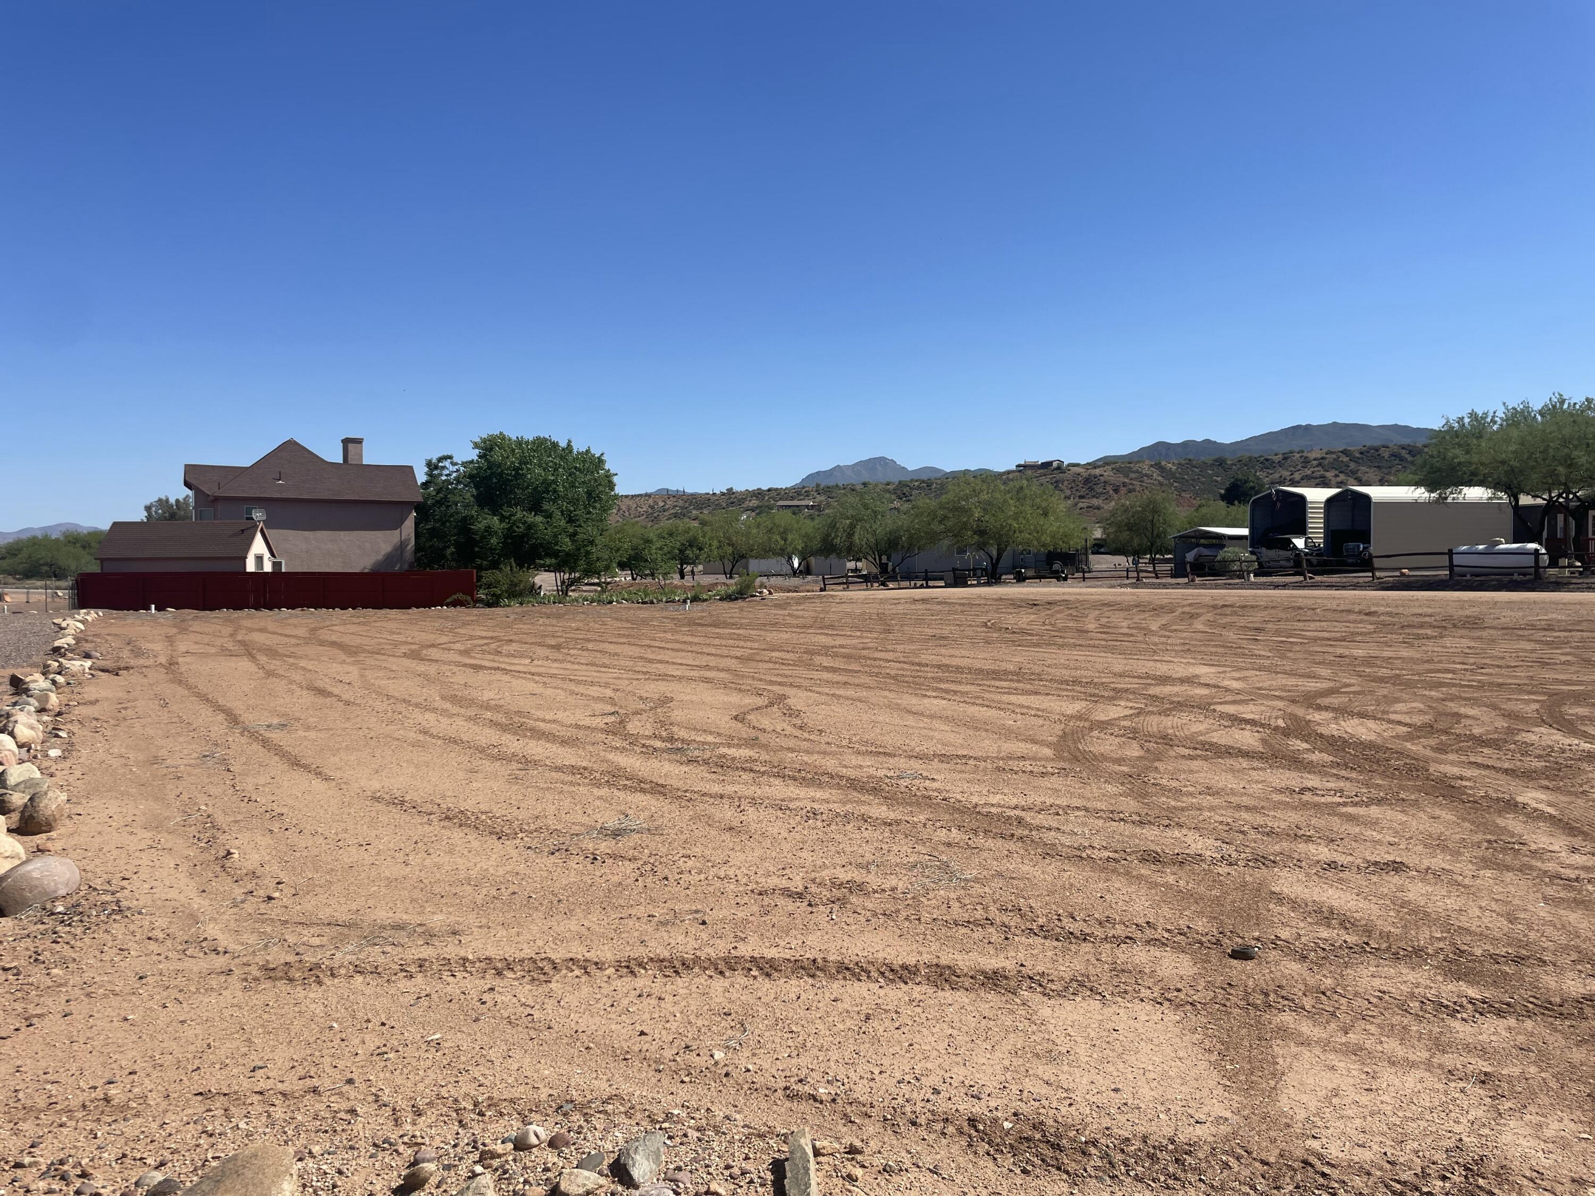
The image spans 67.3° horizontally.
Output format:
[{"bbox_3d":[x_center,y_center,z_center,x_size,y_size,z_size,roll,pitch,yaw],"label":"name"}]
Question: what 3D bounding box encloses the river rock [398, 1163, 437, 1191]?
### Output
[{"bbox_3d":[-0.966,1.482,3.060,0.092,0.056,0.070,-1,1,-20],"label":"river rock"}]

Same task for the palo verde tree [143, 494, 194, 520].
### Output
[{"bbox_3d":[-52.676,-5.040,102.000,6.200,7.600,6.000,0,1,0],"label":"palo verde tree"}]

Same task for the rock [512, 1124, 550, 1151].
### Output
[{"bbox_3d":[-0.696,1.405,3.120,0.092,0.052,0.065,0,2,-13],"label":"rock"}]

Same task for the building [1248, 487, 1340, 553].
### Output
[{"bbox_3d":[33.902,-4.341,75.203,8.500,5.016,5.600,-1,2,-15],"label":"building"}]

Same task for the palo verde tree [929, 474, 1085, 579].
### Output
[{"bbox_3d":[10.659,-3.617,61.000,7.800,5.400,7.300,0,1,0],"label":"palo verde tree"}]

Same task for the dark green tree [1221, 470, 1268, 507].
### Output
[{"bbox_3d":[42.763,-7.955,115.000,5.000,8.600,5.000,0,1,0],"label":"dark green tree"}]

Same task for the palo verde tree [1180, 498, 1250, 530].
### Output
[{"bbox_3d":[30.892,-4.439,88.000,6.300,5.700,6.000,0,1,0],"label":"palo verde tree"}]

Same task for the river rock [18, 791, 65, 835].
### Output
[{"bbox_3d":[-4.423,1.252,7.000,0.270,0.220,0.240,-1,2,-32],"label":"river rock"}]

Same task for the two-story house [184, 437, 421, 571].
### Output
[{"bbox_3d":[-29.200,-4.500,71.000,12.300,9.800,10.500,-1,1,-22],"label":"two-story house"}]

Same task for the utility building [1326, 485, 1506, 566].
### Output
[{"bbox_3d":[35.085,-3.916,67.764,8.000,4.674,5.300,0,2,-3],"label":"utility building"}]

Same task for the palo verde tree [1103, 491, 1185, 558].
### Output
[{"bbox_3d":[19.628,-3.641,67.917,4.500,4.951,4.500,1,2,16],"label":"palo verde tree"}]

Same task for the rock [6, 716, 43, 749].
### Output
[{"bbox_3d":[-6.578,1.146,10.200,0.290,0.220,0.260,-1,2,-33],"label":"rock"}]

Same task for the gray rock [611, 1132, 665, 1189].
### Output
[{"bbox_3d":[-0.395,1.395,2.970,0.125,0.100,0.120,0,2,-8],"label":"gray rock"}]

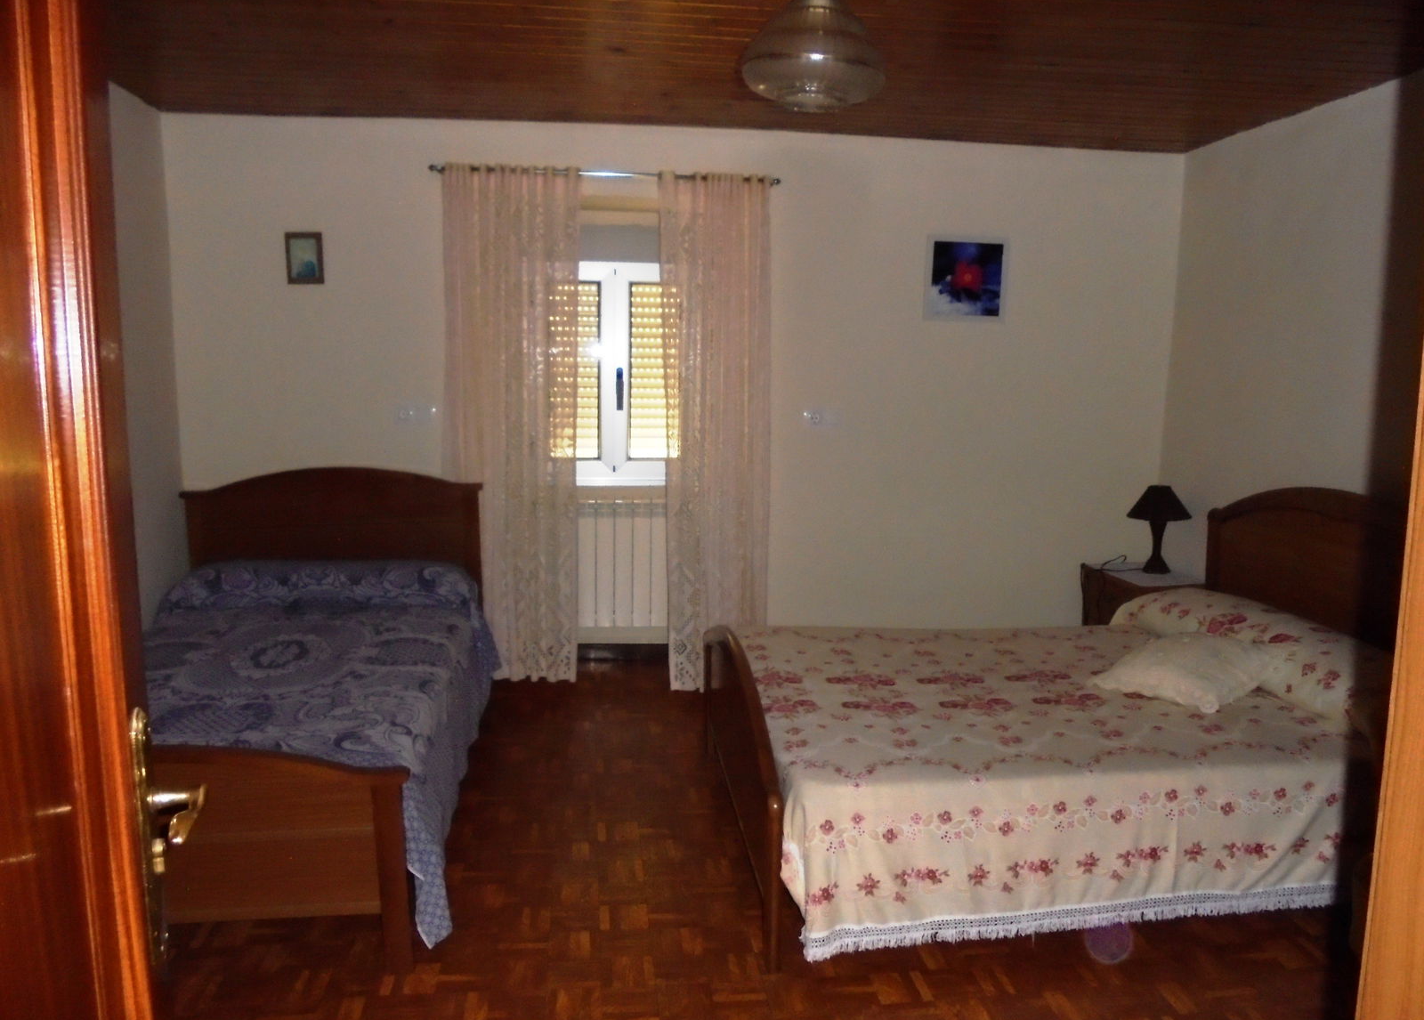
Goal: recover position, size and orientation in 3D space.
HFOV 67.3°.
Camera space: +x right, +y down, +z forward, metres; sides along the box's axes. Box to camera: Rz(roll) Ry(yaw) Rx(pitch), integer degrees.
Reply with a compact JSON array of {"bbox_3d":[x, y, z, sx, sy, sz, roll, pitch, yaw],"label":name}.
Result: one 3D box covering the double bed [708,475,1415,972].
[{"bbox_3d":[1.011,0.471,3.237,1.960,1.035,1.440,0,8,-7],"label":"double bed"}]

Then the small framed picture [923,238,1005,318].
[{"bbox_3d":[1.081,-0.983,4.555,0.370,0.345,0.030,0,8,-7],"label":"small framed picture"}]

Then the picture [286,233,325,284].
[{"bbox_3d":[-1.616,-0.995,4.225,0.147,0.204,0.025,0,8,-7],"label":"picture"}]

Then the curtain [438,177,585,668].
[{"bbox_3d":[-0.816,-0.309,4.329,0.570,2.090,0.110,0,8,-7],"label":"curtain"}]

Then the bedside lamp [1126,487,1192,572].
[{"bbox_3d":[1.891,0.083,4.551,0.290,0.370,0.290,0,8,-7],"label":"bedside lamp"}]

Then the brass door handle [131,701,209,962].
[{"bbox_3d":[-0.485,0.303,0.934,0.068,0.246,0.125,0,8,-7],"label":"brass door handle"}]

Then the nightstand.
[{"bbox_3d":[1.861,0.536,4.578,0.370,0.535,0.470,0,8,-7],"label":"nightstand"}]

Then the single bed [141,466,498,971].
[{"bbox_3d":[-1.362,0.457,3.346,1.225,0.988,1.990,0,8,-7],"label":"single bed"}]

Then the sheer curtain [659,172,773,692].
[{"bbox_3d":[0.015,-0.286,4.435,0.455,2.140,0.110,0,8,-7],"label":"sheer curtain"}]

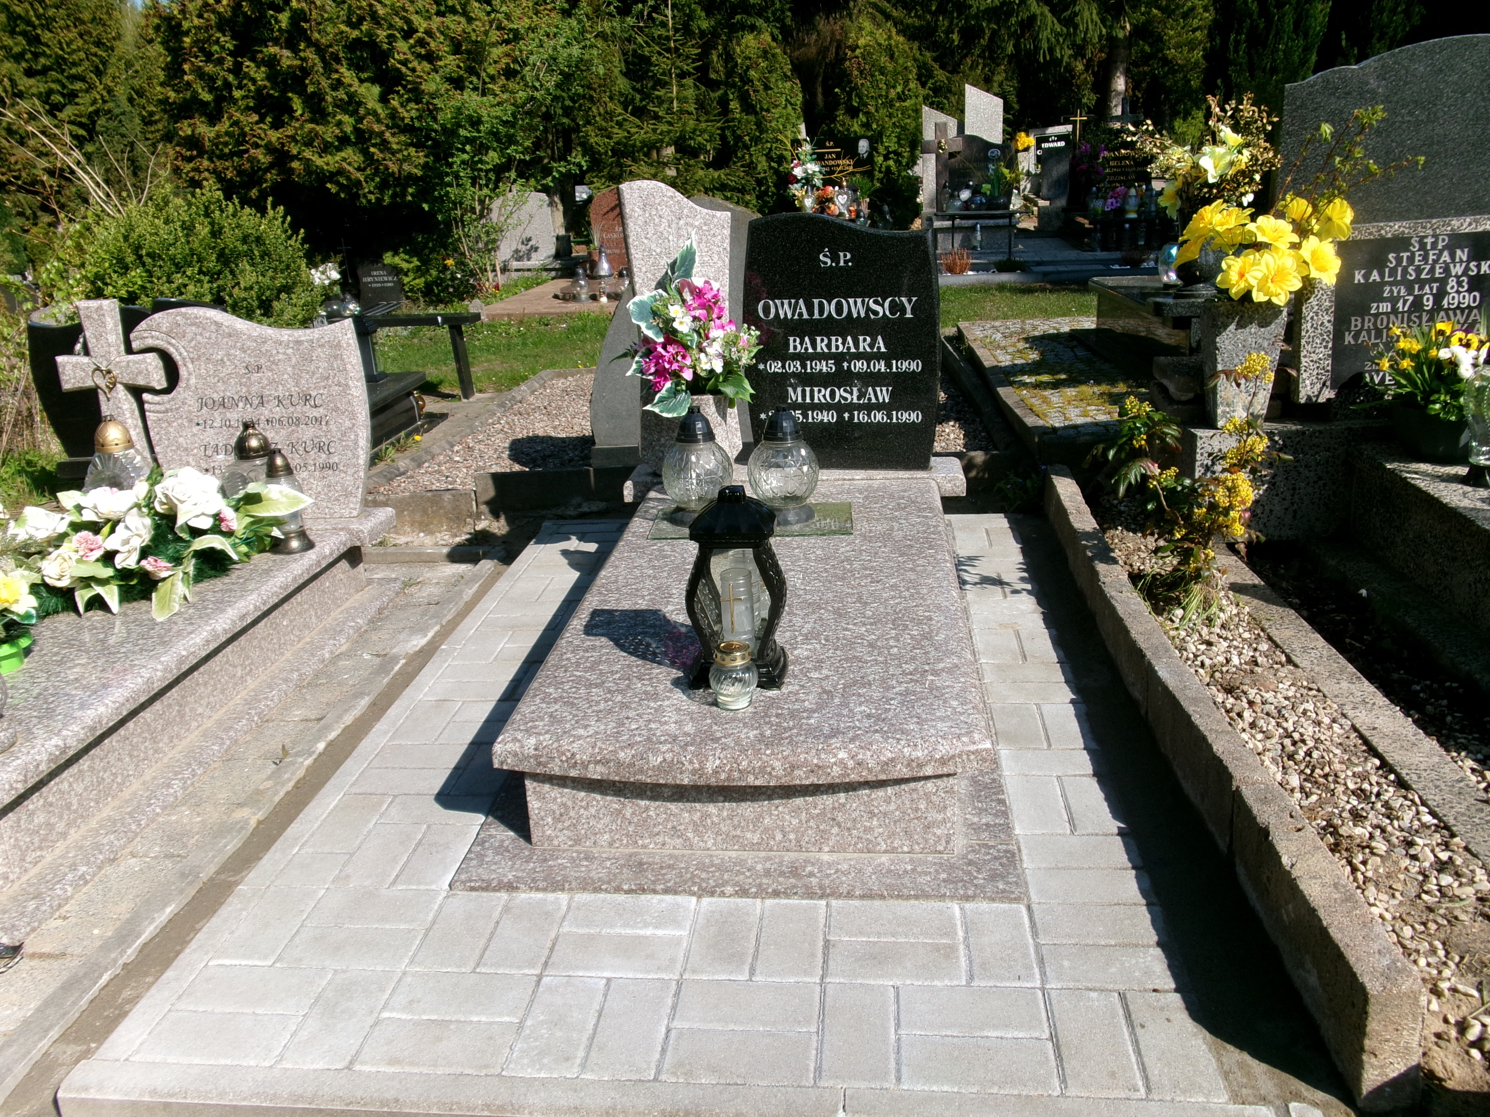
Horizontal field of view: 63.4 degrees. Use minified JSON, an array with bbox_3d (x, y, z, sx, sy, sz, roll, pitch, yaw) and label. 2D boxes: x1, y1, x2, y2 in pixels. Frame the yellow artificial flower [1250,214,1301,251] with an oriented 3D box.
[{"bbox_3d":[1.291,-0.797,2.942,0.125,0.060,0.100,5,64,23],"label":"yellow artificial flower"}]

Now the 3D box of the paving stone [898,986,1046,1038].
[{"bbox_3d":[0.306,0.638,1.635,0.200,0.060,0.100,-1,19,6],"label":"paving stone"}]

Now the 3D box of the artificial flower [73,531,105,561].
[{"bbox_3d":[-1.497,-0.028,2.750,0.078,0.073,0.060,-13,22,-28],"label":"artificial flower"}]

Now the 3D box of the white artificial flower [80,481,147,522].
[{"bbox_3d":[-1.568,-0.143,2.990,0.165,0.085,0.140,-13,21,-27],"label":"white artificial flower"}]

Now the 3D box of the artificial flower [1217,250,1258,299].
[{"bbox_3d":[1.206,-0.693,2.934,0.120,0.120,0.070,5,20,21],"label":"artificial flower"}]

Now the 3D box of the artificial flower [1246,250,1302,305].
[{"bbox_3d":[1.277,-0.679,2.910,0.137,0.132,0.070,5,21,23],"label":"artificial flower"}]

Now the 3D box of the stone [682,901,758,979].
[{"bbox_3d":[-0.031,0.597,1.829,0.100,0.055,0.200,-1,19,6],"label":"stone"}]

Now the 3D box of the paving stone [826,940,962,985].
[{"bbox_3d":[0.218,0.611,1.753,0.200,0.055,0.100,-1,19,6],"label":"paving stone"}]

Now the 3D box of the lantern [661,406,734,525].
[{"bbox_3d":[-0.121,-0.234,2.989,0.179,0.290,0.179,-1,19,6],"label":"lantern"}]

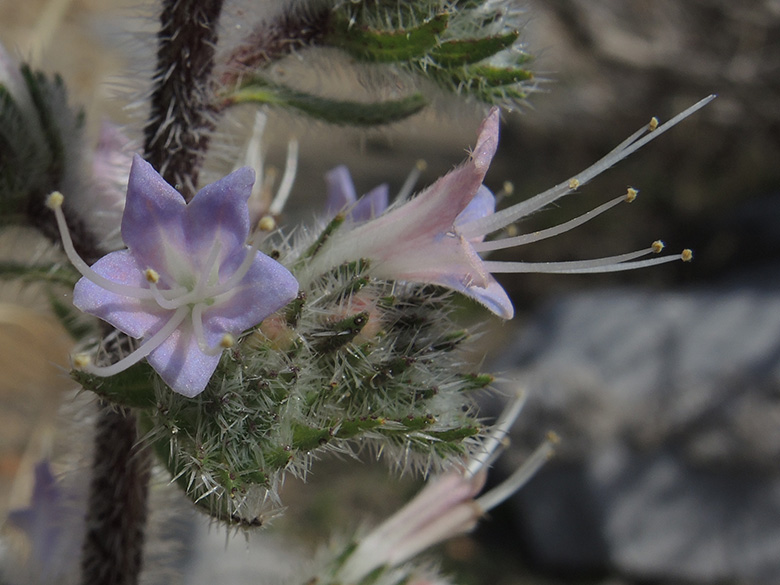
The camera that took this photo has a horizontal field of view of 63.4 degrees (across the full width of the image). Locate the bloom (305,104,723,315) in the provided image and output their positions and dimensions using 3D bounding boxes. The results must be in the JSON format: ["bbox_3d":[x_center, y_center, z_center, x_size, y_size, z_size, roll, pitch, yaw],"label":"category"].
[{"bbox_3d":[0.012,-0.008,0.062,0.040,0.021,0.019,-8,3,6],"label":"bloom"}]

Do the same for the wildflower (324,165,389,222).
[{"bbox_3d":[-0.004,-0.012,0.080,0.009,0.009,0.008,-2,10,-13],"label":"wildflower"}]

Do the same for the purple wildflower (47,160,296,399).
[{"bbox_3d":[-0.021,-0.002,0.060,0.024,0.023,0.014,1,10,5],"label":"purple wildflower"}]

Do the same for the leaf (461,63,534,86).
[{"bbox_3d":[0.011,-0.023,0.067,0.008,0.003,0.003,0,10,0],"label":"leaf"}]

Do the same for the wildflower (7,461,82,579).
[{"bbox_3d":[-0.052,0.034,0.095,0.011,0.018,0.012,3,10,18],"label":"wildflower"}]

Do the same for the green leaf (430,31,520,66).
[{"bbox_3d":[0.009,-0.026,0.066,0.009,0.004,0.004,0,10,0],"label":"green leaf"}]

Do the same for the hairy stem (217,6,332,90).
[{"bbox_3d":[-0.013,-0.027,0.070,0.013,0.005,0.005,-30,0,0],"label":"hairy stem"}]

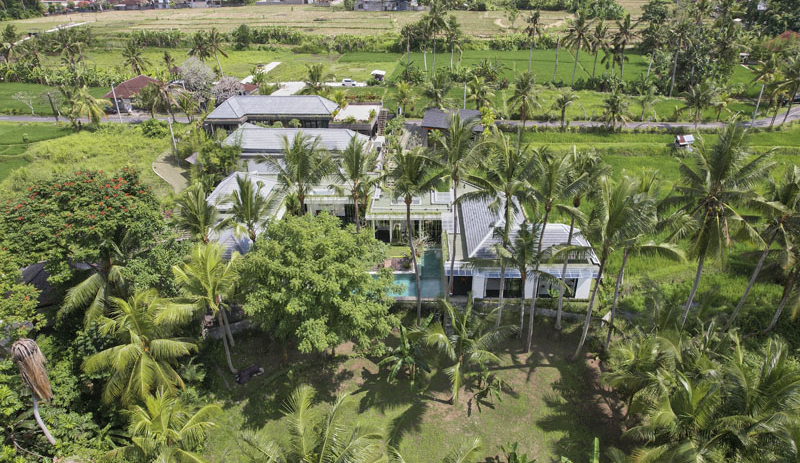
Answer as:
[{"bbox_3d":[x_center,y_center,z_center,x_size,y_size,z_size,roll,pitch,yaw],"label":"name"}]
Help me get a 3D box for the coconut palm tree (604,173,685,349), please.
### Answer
[{"bbox_3d":[18.010,2.980,37.770,6.470,15.840,6.470,0,27,0],"label":"coconut palm tree"}]

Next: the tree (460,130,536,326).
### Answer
[{"bbox_3d":[8.411,0.636,39.411,5.900,17.800,5.900,-1,29,0],"label":"tree"}]

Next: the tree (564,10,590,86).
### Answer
[{"bbox_3d":[46.420,-48.380,129.620,7.450,19.130,7.450,0,27,0],"label":"tree"}]

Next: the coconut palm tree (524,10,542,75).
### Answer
[{"bbox_3d":[36.740,-52.030,134.530,5.100,16.570,5.100,0,29,0],"label":"coconut palm tree"}]

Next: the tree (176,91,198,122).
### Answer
[{"bbox_3d":[-42.850,-25.160,98.960,4.650,6.250,4.650,0,27,0],"label":"tree"}]

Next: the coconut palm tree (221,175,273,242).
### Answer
[{"bbox_3d":[-11.869,2.062,40.929,4.800,14.400,4.800,-1,29,0],"label":"coconut palm tree"}]

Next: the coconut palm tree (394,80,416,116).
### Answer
[{"bbox_3d":[1.150,-27.660,101.760,5.000,7.500,5.000,0,29,0],"label":"coconut palm tree"}]

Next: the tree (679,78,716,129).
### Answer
[{"bbox_3d":[51.861,-21.959,84.532,6.200,8.500,6.200,-1,29,0],"label":"tree"}]

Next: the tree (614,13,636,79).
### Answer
[{"bbox_3d":[53.630,-43.053,116.551,5.500,15.500,5.500,-1,29,0],"label":"tree"}]

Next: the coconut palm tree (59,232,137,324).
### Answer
[{"bbox_3d":[-23.960,4.770,39.940,6.700,9.500,6.700,0,29,0],"label":"coconut palm tree"}]

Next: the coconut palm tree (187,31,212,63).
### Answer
[{"bbox_3d":[-53.720,-47.290,130.960,7.180,11.740,7.180,0,29,0],"label":"coconut palm tree"}]

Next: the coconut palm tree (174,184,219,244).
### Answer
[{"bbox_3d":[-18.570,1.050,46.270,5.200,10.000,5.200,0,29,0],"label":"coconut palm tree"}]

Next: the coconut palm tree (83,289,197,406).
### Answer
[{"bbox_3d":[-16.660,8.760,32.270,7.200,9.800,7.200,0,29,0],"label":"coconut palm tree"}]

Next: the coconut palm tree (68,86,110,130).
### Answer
[{"bbox_3d":[-57.950,-23.150,91.230,8.070,8.040,8.070,0,29,0],"label":"coconut palm tree"}]

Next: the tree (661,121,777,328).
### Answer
[{"bbox_3d":[24.520,0.420,39.270,9.200,18.980,9.200,0,27,0],"label":"tree"}]

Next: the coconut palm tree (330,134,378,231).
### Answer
[{"bbox_3d":[-4.640,-4.130,52.190,5.650,13.130,5.650,0,27,0],"label":"coconut palm tree"}]

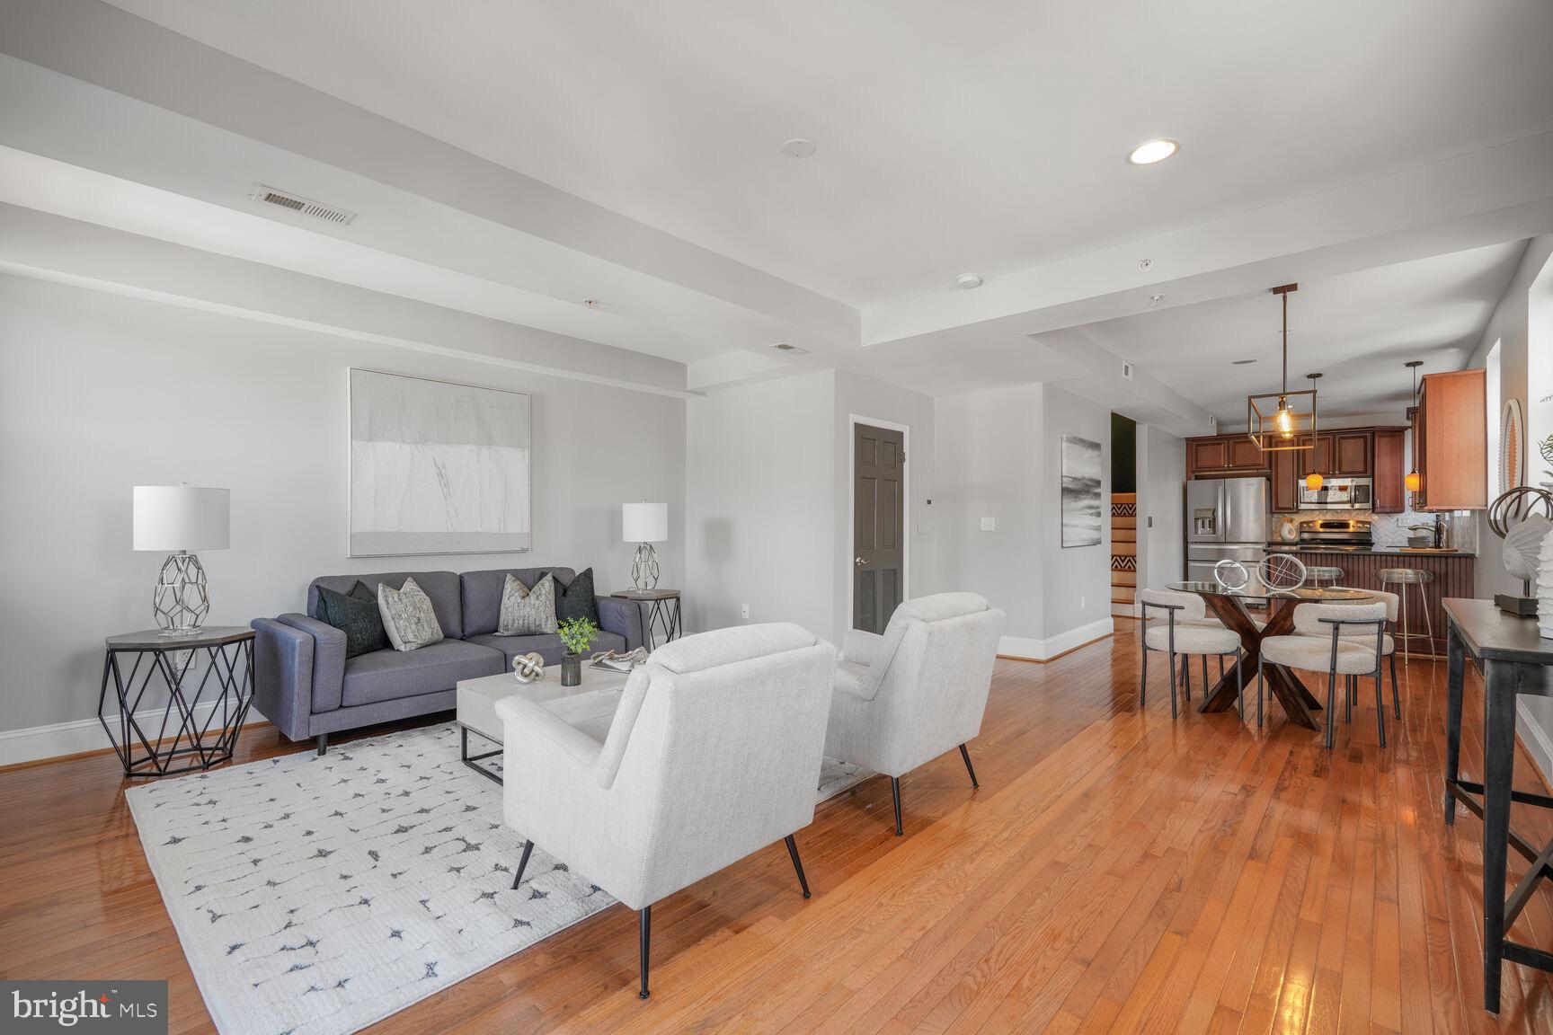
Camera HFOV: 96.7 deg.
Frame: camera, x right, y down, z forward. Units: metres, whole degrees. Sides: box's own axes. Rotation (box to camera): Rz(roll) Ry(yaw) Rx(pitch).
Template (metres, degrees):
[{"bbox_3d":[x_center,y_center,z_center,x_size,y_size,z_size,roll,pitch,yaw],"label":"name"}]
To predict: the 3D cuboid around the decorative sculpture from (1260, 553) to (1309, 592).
[{"bbox_3d":[3.209,0.350,4.382,0.250,0.236,0.100,0,-1,38],"label":"decorative sculpture"}]

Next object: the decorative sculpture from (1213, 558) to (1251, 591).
[{"bbox_3d":[2.965,0.374,4.492,0.200,0.205,0.070,0,0,34],"label":"decorative sculpture"}]

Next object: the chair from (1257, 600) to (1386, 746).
[{"bbox_3d":[3.077,0.846,3.899,0.510,0.765,0.520,0,0,-3],"label":"chair"}]

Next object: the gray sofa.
[{"bbox_3d":[-1.987,0.801,4.517,0.890,0.860,2.170,0,-1,42],"label":"gray sofa"}]

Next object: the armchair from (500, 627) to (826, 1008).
[{"bbox_3d":[-0.343,0.767,2.170,0.860,0.875,0.730,0,-1,42],"label":"armchair"}]

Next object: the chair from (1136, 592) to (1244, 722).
[{"bbox_3d":[2.639,0.849,4.401,0.520,0.765,0.510,0,0,-7],"label":"chair"}]

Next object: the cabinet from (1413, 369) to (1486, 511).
[{"bbox_3d":[5.889,-0.609,6.027,0.345,1.100,1.300,0,-1,42],"label":"cabinet"}]

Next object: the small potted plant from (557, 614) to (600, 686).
[{"bbox_3d":[-1.002,0.657,3.412,0.200,0.335,0.200,0,-1,42],"label":"small potted plant"}]

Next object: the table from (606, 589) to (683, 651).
[{"bbox_3d":[-1.031,0.919,5.460,0.575,0.630,0.575,0,-1,42],"label":"table"}]

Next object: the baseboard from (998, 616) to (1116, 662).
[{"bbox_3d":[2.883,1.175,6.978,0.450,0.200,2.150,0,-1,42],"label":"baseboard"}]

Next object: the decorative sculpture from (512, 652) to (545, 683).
[{"bbox_3d":[-1.212,0.738,3.345,0.145,0.135,0.150,0,-1,42],"label":"decorative sculpture"}]

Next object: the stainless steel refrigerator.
[{"bbox_3d":[6.439,0.395,9.792,0.910,1.780,0.840,0,-1,42],"label":"stainless steel refrigerator"}]

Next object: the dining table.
[{"bbox_3d":[3.141,0.856,4.451,1.110,0.760,1.110,0,-1,42],"label":"dining table"}]

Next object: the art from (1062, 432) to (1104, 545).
[{"bbox_3d":[2.950,-0.234,6.651,0.040,1.020,1.110,0,-1,42],"label":"art"}]

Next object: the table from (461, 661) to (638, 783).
[{"bbox_3d":[-0.914,1.007,3.559,0.670,0.400,1.160,0,-1,42],"label":"table"}]

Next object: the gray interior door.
[{"bbox_3d":[0.857,0.239,5.790,0.050,2.020,0.765,0,-1,42],"label":"gray interior door"}]

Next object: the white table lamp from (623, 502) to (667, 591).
[{"bbox_3d":[-1.111,0.239,5.846,0.375,0.765,0.375,0,-1,0],"label":"white table lamp"}]

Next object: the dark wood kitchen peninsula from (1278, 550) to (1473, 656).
[{"bbox_3d":[5.929,0.824,6.949,1.500,0.930,0.620,0,-1,42],"label":"dark wood kitchen peninsula"}]

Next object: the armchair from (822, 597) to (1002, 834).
[{"bbox_3d":[0.471,0.771,3.078,0.850,0.890,0.730,0,-1,42],"label":"armchair"}]

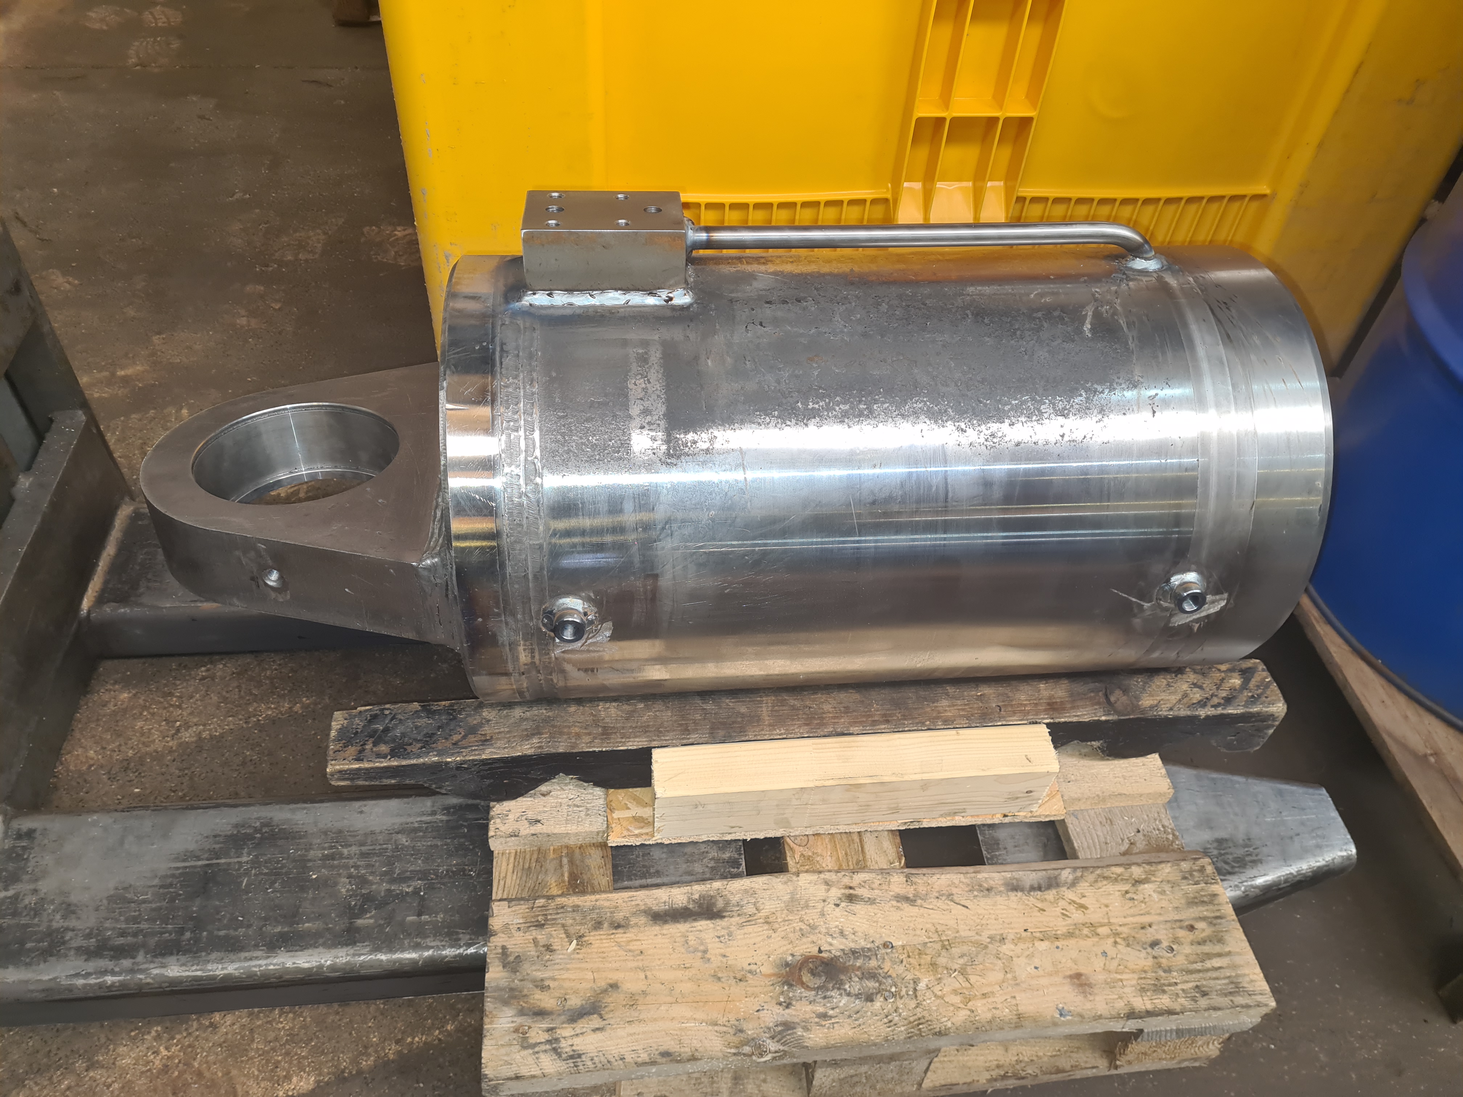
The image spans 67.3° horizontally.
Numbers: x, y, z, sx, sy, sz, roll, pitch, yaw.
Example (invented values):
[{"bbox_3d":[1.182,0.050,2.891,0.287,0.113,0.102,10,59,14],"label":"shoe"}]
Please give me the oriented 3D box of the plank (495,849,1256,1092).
[{"bbox_3d":[0.117,0.323,0.860,0.602,0.023,0.130,-1,49,-7],"label":"plank"}]

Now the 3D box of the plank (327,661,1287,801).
[{"bbox_3d":[0.083,0.160,0.973,0.830,0.069,0.055,-2,49,-8],"label":"plank"}]

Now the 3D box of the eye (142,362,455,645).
[{"bbox_3d":[-0.336,-0.048,0.899,0.252,0.073,0.319,-2,37,-6],"label":"eye"}]

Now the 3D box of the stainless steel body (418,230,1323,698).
[{"bbox_3d":[0.104,-0.067,0.946,0.632,0.364,0.364,-2,49,-6],"label":"stainless steel body"}]

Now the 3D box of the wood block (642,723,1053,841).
[{"bbox_3d":[0.102,0.198,0.934,0.339,0.069,0.044,-2,49,-8],"label":"wood block"}]

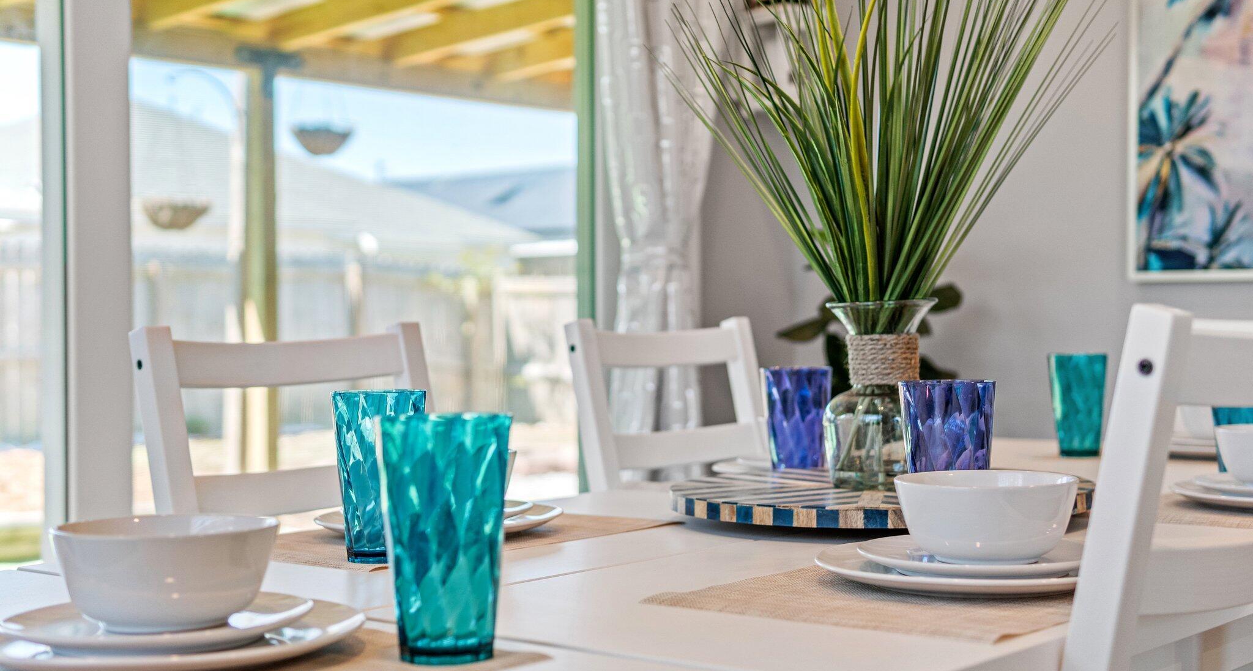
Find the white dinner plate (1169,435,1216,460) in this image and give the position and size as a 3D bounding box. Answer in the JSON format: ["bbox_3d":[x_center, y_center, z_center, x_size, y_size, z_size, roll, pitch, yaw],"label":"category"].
[{"bbox_3d":[0.982,0.178,2.554,0.270,0.022,0.270,-1,0,0],"label":"white dinner plate"}]

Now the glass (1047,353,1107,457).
[{"bbox_3d":[0.727,0.113,2.518,0.089,0.160,0.089,-1,0,0],"label":"glass"}]

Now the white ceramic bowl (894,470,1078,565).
[{"bbox_3d":[0.313,0.159,1.362,0.155,0.068,0.155,-1,0,0],"label":"white ceramic bowl"}]

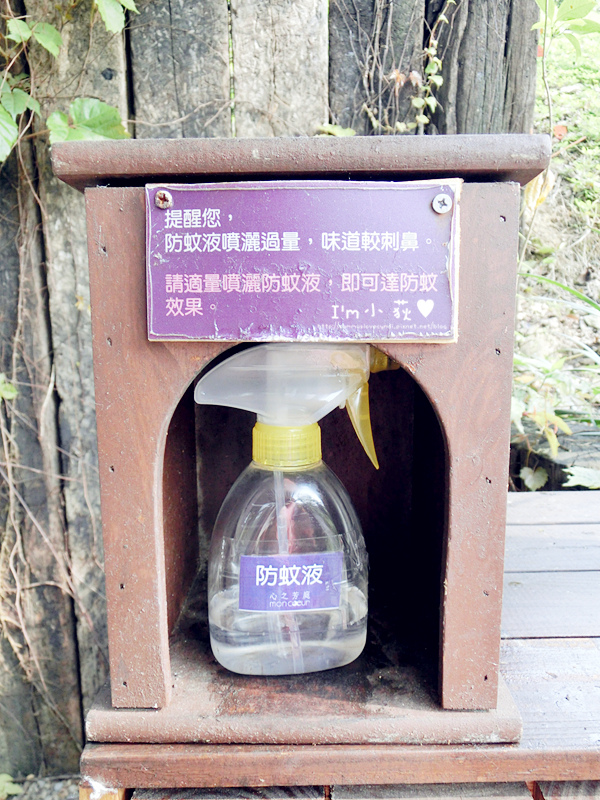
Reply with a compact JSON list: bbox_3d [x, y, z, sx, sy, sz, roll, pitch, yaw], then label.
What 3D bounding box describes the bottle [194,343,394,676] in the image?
[{"bbox_3d":[0.001,0.055,0.368,0.117,0.178,0.068,-2,9,-12],"label":"bottle"}]

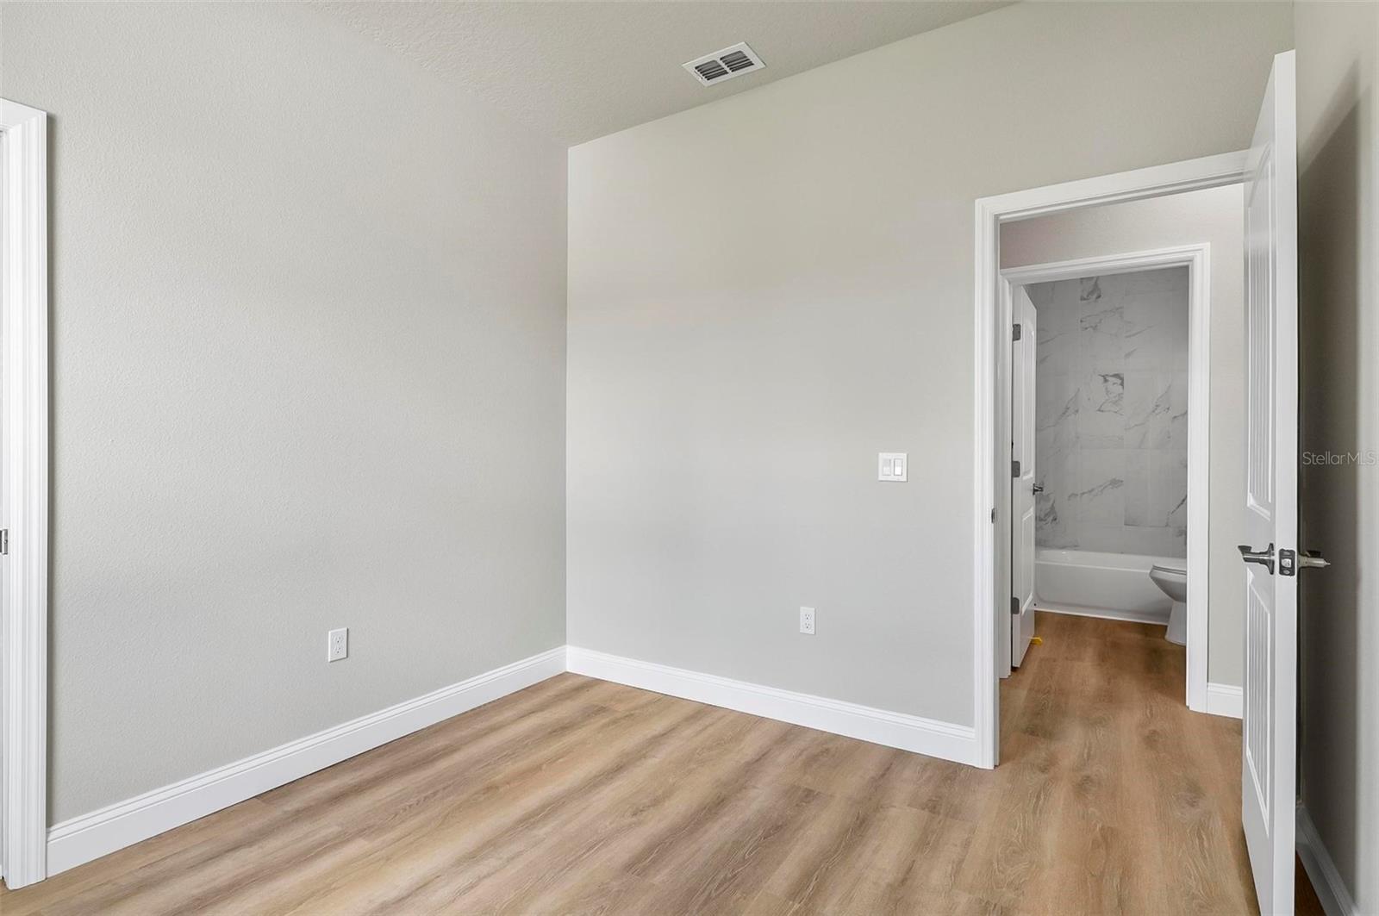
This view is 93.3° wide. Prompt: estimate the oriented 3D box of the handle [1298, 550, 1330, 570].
[{"bbox_3d":[1.427,0.237,1.500,0.065,0.062,0.130,0,0,36],"label":"handle"}]

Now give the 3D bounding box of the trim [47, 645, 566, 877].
[{"bbox_3d":[-1.220,1.087,2.657,0.015,0.135,2.052,0,0,33],"label":"trim"}]

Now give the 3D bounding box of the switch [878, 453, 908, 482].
[{"bbox_3d":[0.815,0.037,2.609,0.115,0.114,0.009,0,0,32],"label":"switch"}]

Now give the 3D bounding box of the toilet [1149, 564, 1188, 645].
[{"bbox_3d":[3.288,0.775,4.032,0.720,0.760,0.420,0,0,32],"label":"toilet"}]

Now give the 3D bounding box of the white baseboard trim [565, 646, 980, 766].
[{"bbox_3d":[0.209,1.087,2.984,2.053,0.135,0.015,0,0,32],"label":"white baseboard trim"}]

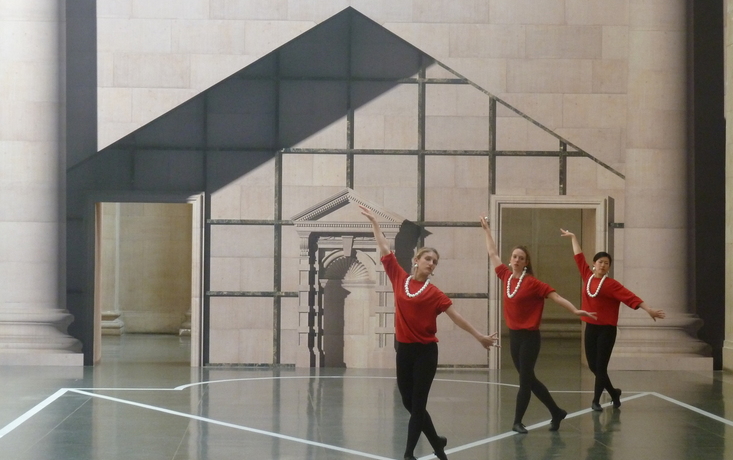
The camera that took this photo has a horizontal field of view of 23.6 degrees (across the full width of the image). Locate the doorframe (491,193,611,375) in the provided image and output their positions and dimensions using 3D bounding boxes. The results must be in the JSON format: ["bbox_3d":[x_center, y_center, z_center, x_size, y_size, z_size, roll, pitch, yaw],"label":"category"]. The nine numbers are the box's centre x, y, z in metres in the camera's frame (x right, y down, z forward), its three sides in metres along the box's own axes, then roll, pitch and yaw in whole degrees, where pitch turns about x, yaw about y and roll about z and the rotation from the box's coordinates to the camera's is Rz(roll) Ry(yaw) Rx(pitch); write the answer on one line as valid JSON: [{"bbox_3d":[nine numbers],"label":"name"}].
[{"bbox_3d":[2.466,0.718,23.718,1.670,2.320,0.300,1,-1,-3],"label":"doorframe"}]

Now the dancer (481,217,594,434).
[{"bbox_3d":[1.518,0.834,15.512,1.000,1.900,0.550,0,-1,24],"label":"dancer"}]

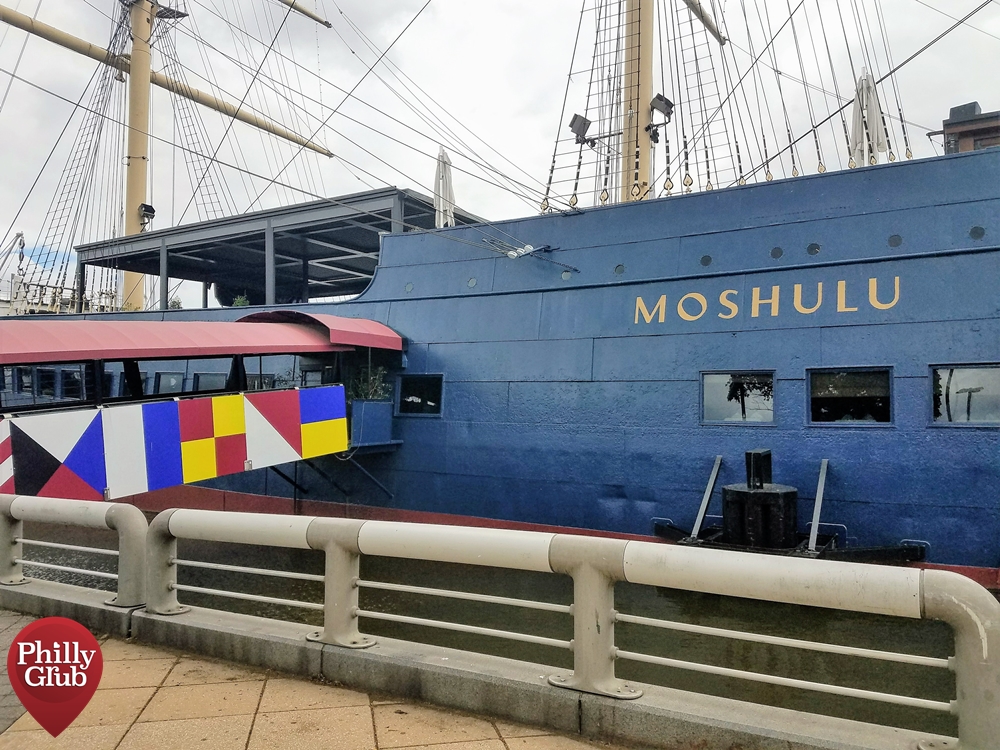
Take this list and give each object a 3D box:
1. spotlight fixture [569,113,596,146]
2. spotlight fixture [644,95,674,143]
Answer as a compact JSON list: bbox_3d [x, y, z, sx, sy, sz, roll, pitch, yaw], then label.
[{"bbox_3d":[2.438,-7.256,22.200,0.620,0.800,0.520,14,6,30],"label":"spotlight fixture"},{"bbox_3d":[4.523,-7.274,21.300,0.650,1.150,0.550,-11,-7,30],"label":"spotlight fixture"}]

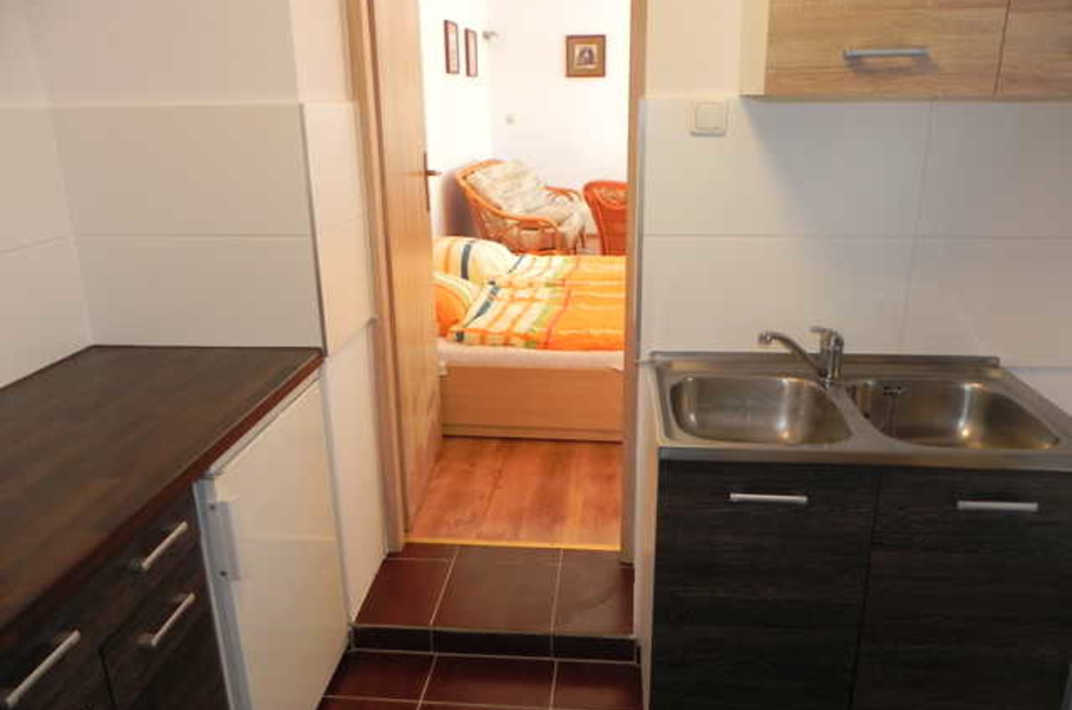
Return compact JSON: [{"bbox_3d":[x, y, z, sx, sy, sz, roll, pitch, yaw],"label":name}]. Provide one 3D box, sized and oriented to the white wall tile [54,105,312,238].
[{"bbox_3d":[-0.832,-0.432,1.902,0.605,0.298,0.010,1,17,5],"label":"white wall tile"}]

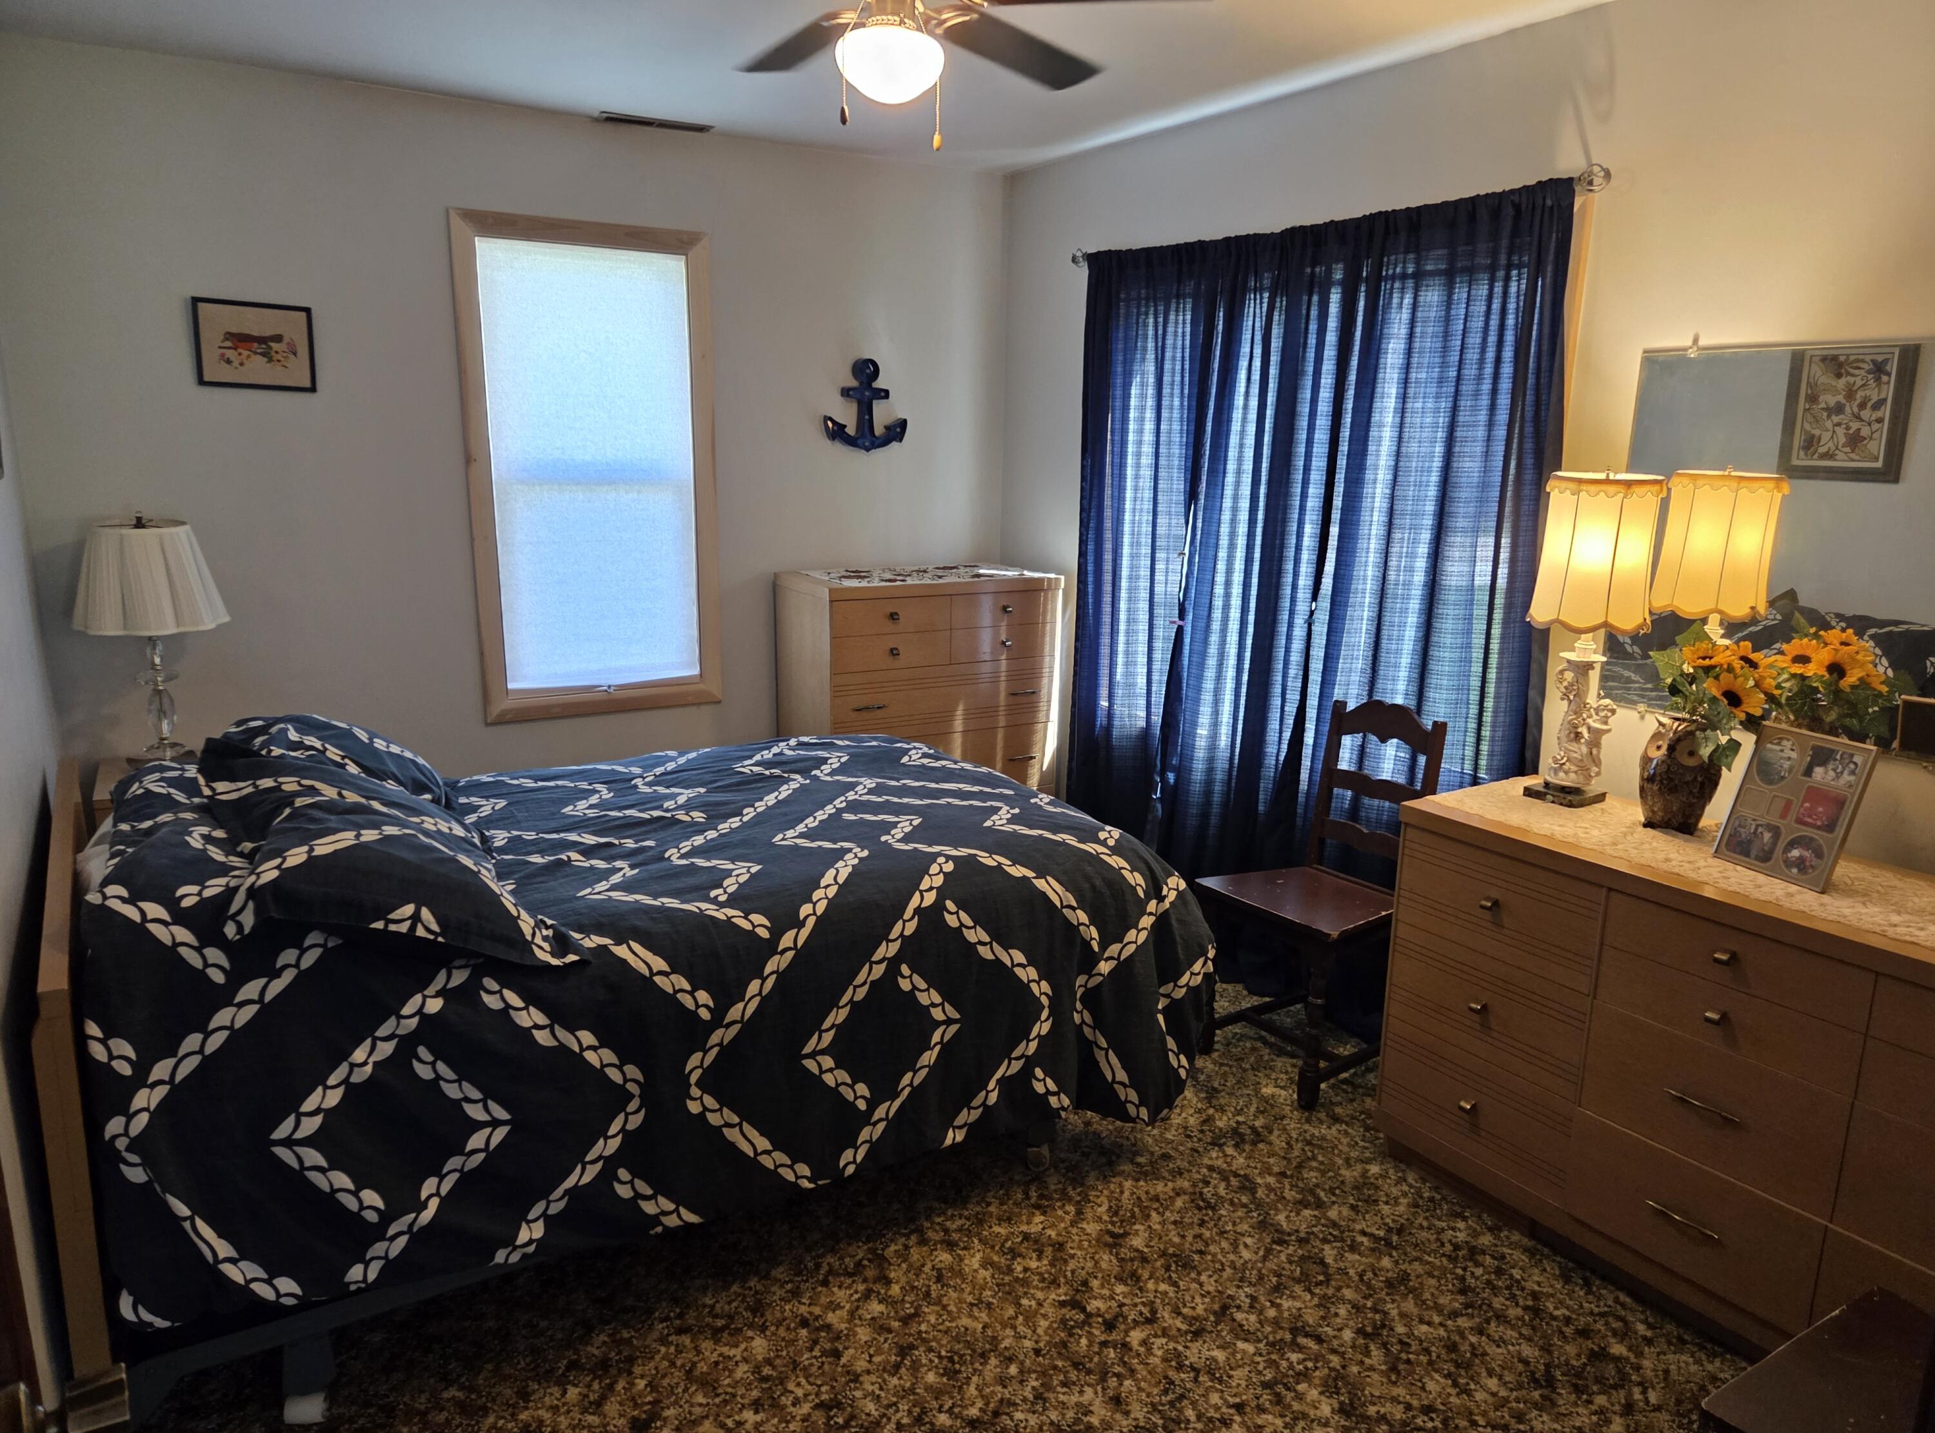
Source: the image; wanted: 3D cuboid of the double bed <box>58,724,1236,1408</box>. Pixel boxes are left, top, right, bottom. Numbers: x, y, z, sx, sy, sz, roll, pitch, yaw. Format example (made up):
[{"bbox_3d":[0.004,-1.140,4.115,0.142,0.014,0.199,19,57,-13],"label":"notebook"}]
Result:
[{"bbox_3d":[-0.754,0.469,2.900,2.095,0.925,1.485,-7,15,-31],"label":"double bed"}]

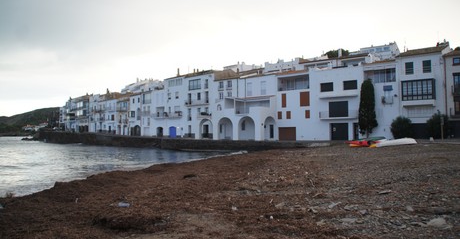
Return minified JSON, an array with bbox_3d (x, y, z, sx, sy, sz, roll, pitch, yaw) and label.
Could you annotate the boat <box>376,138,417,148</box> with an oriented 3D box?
[{"bbox_3d":[16.679,2.294,34.500,4.200,0.600,1.500,-3,-2,-15],"label":"boat"}]

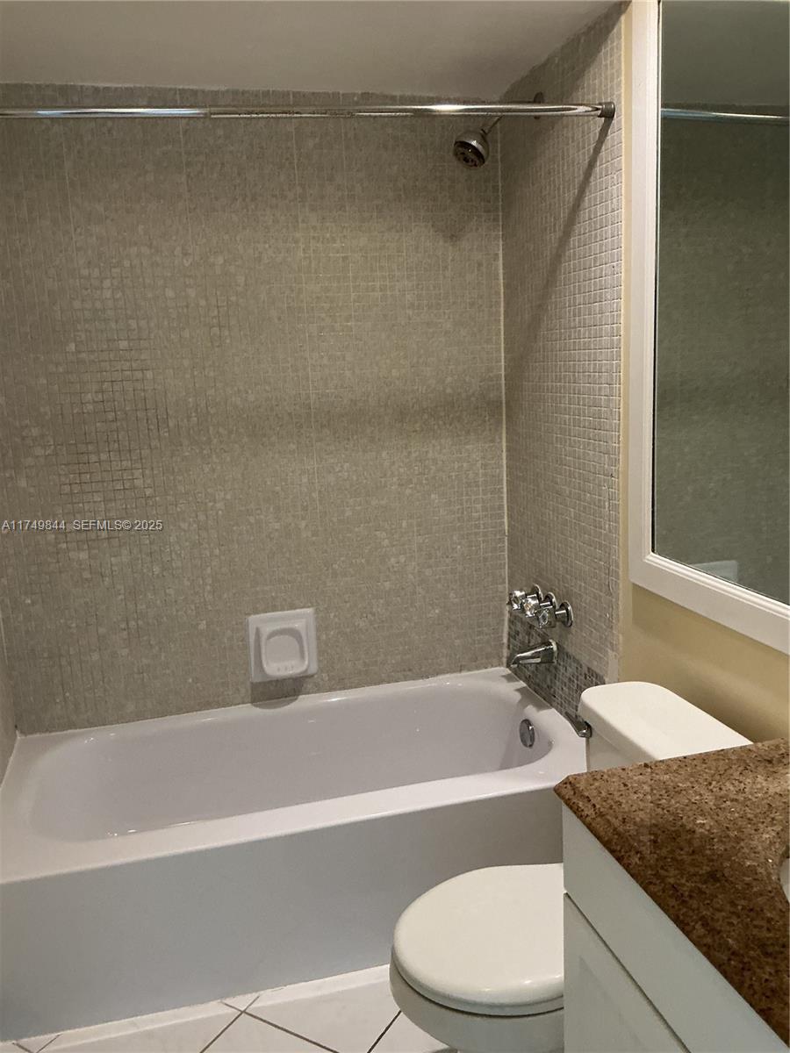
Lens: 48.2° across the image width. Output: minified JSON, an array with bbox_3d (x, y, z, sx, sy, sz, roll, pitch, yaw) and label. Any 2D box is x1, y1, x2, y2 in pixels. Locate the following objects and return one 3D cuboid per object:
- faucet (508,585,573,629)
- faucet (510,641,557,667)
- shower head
[{"bbox_3d":[0.404,0.220,2.470,0.090,0.067,0.268,-5,11,-14],"label":"faucet"},{"bbox_3d":[0.388,0.361,2.488,0.136,0.064,0.055,-5,11,-14],"label":"faucet"},{"bbox_3d":[0.209,-0.969,2.241,0.096,0.096,0.096,8,-27,45],"label":"shower head"}]

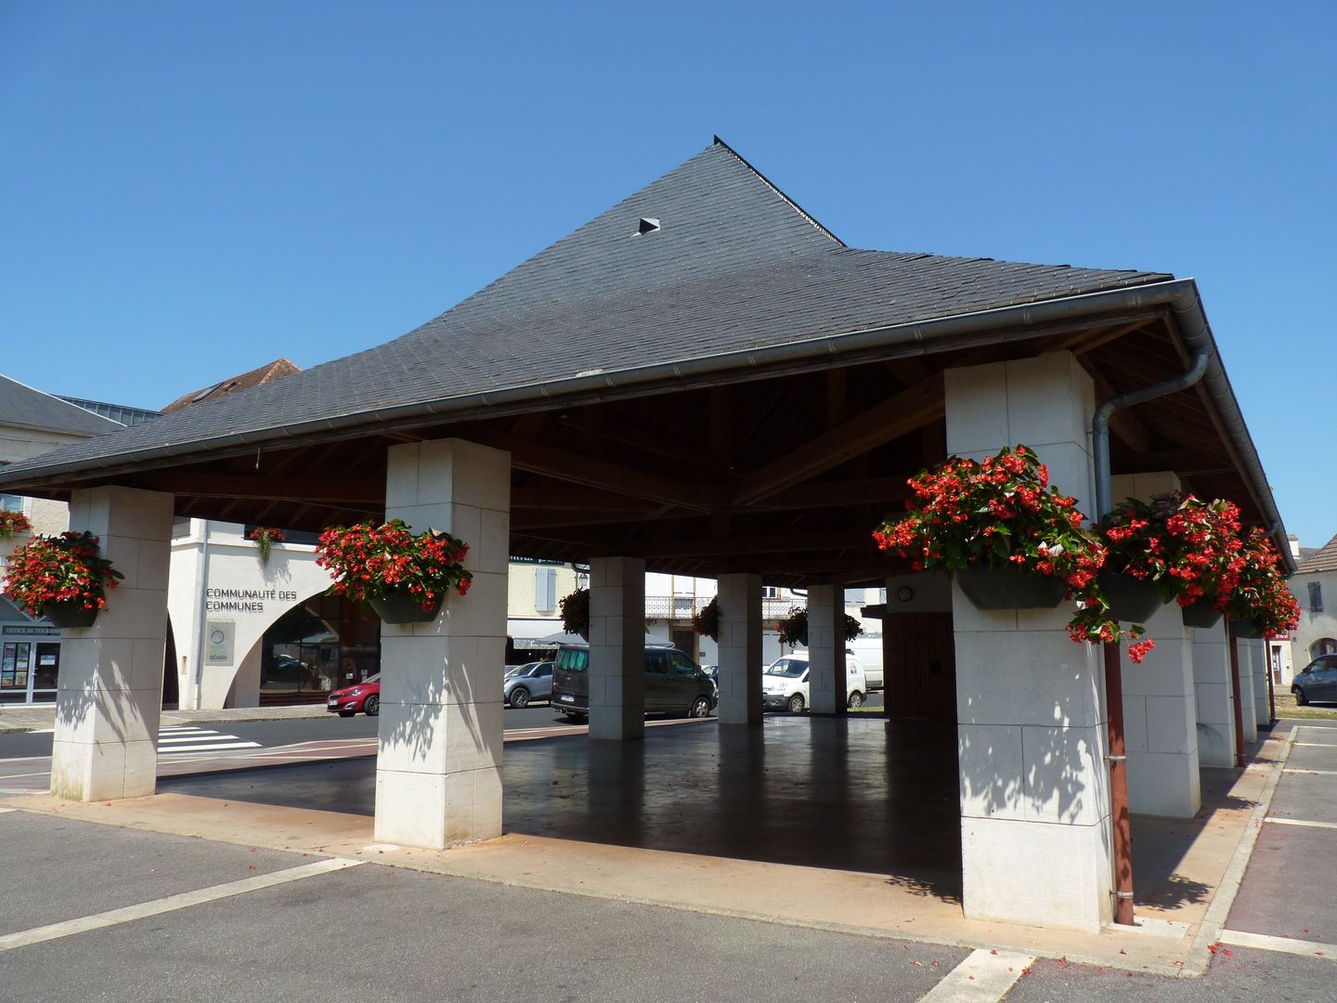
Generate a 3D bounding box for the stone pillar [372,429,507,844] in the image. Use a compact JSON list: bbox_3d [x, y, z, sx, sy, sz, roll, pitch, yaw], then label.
[{"bbox_3d":[-2.065,1.269,9.654,0.810,3.570,0.786,-5,-10,31],"label":"stone pillar"}]

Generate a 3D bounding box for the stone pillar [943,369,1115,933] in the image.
[{"bbox_3d":[2.428,0.885,6.969,0.810,3.570,0.786,-5,-10,31],"label":"stone pillar"}]

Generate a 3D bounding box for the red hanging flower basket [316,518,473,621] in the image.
[{"bbox_3d":[-2.389,0.603,9.060,1.200,0.820,0.720,-5,-10,31],"label":"red hanging flower basket"}]

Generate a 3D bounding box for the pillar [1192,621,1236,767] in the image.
[{"bbox_3d":[8.082,2.209,15.966,0.810,3.570,0.786,-5,-10,31],"label":"pillar"}]

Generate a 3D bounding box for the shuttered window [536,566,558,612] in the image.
[{"bbox_3d":[-4.918,3.572,42.000,0.900,1.680,0.120,6,-10,-37],"label":"shuttered window"}]

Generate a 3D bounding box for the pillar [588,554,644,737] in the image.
[{"bbox_3d":[-1.000,2.859,20.465,0.760,3.452,0.755,-5,-10,32],"label":"pillar"}]

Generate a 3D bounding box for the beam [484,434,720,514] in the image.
[{"bbox_3d":[-0.757,-0.326,11.521,0.181,0.298,5.056,-5,-10,31],"label":"beam"}]

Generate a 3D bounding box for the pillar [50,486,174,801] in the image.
[{"bbox_3d":[-6.363,1.611,11.959,0.760,3.434,0.755,-5,-10,32],"label":"pillar"}]

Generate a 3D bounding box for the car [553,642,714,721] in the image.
[{"bbox_3d":[-0.780,5.315,30.805,4.970,2.080,1.970,7,-11,-39],"label":"car"}]

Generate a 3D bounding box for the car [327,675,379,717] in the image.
[{"bbox_3d":[-8.259,5.809,32.321,4.250,1.460,1.810,8,-11,-41],"label":"car"}]

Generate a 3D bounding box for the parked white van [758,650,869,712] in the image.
[{"bbox_3d":[4.596,5.988,34.790,4.380,1.860,1.820,6,-10,-37],"label":"parked white van"}]

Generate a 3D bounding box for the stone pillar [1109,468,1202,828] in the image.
[{"bbox_3d":[5.214,1.536,11.392,0.810,3.570,0.786,-5,-10,31],"label":"stone pillar"}]

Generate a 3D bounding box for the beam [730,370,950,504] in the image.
[{"bbox_3d":[1.554,-0.510,10.212,0.235,0.298,6.861,2,-8,-13],"label":"beam"}]

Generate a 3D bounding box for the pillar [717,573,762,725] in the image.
[{"bbox_3d":[1.717,3.492,24.775,0.760,3.461,0.755,-5,-10,32],"label":"pillar"}]

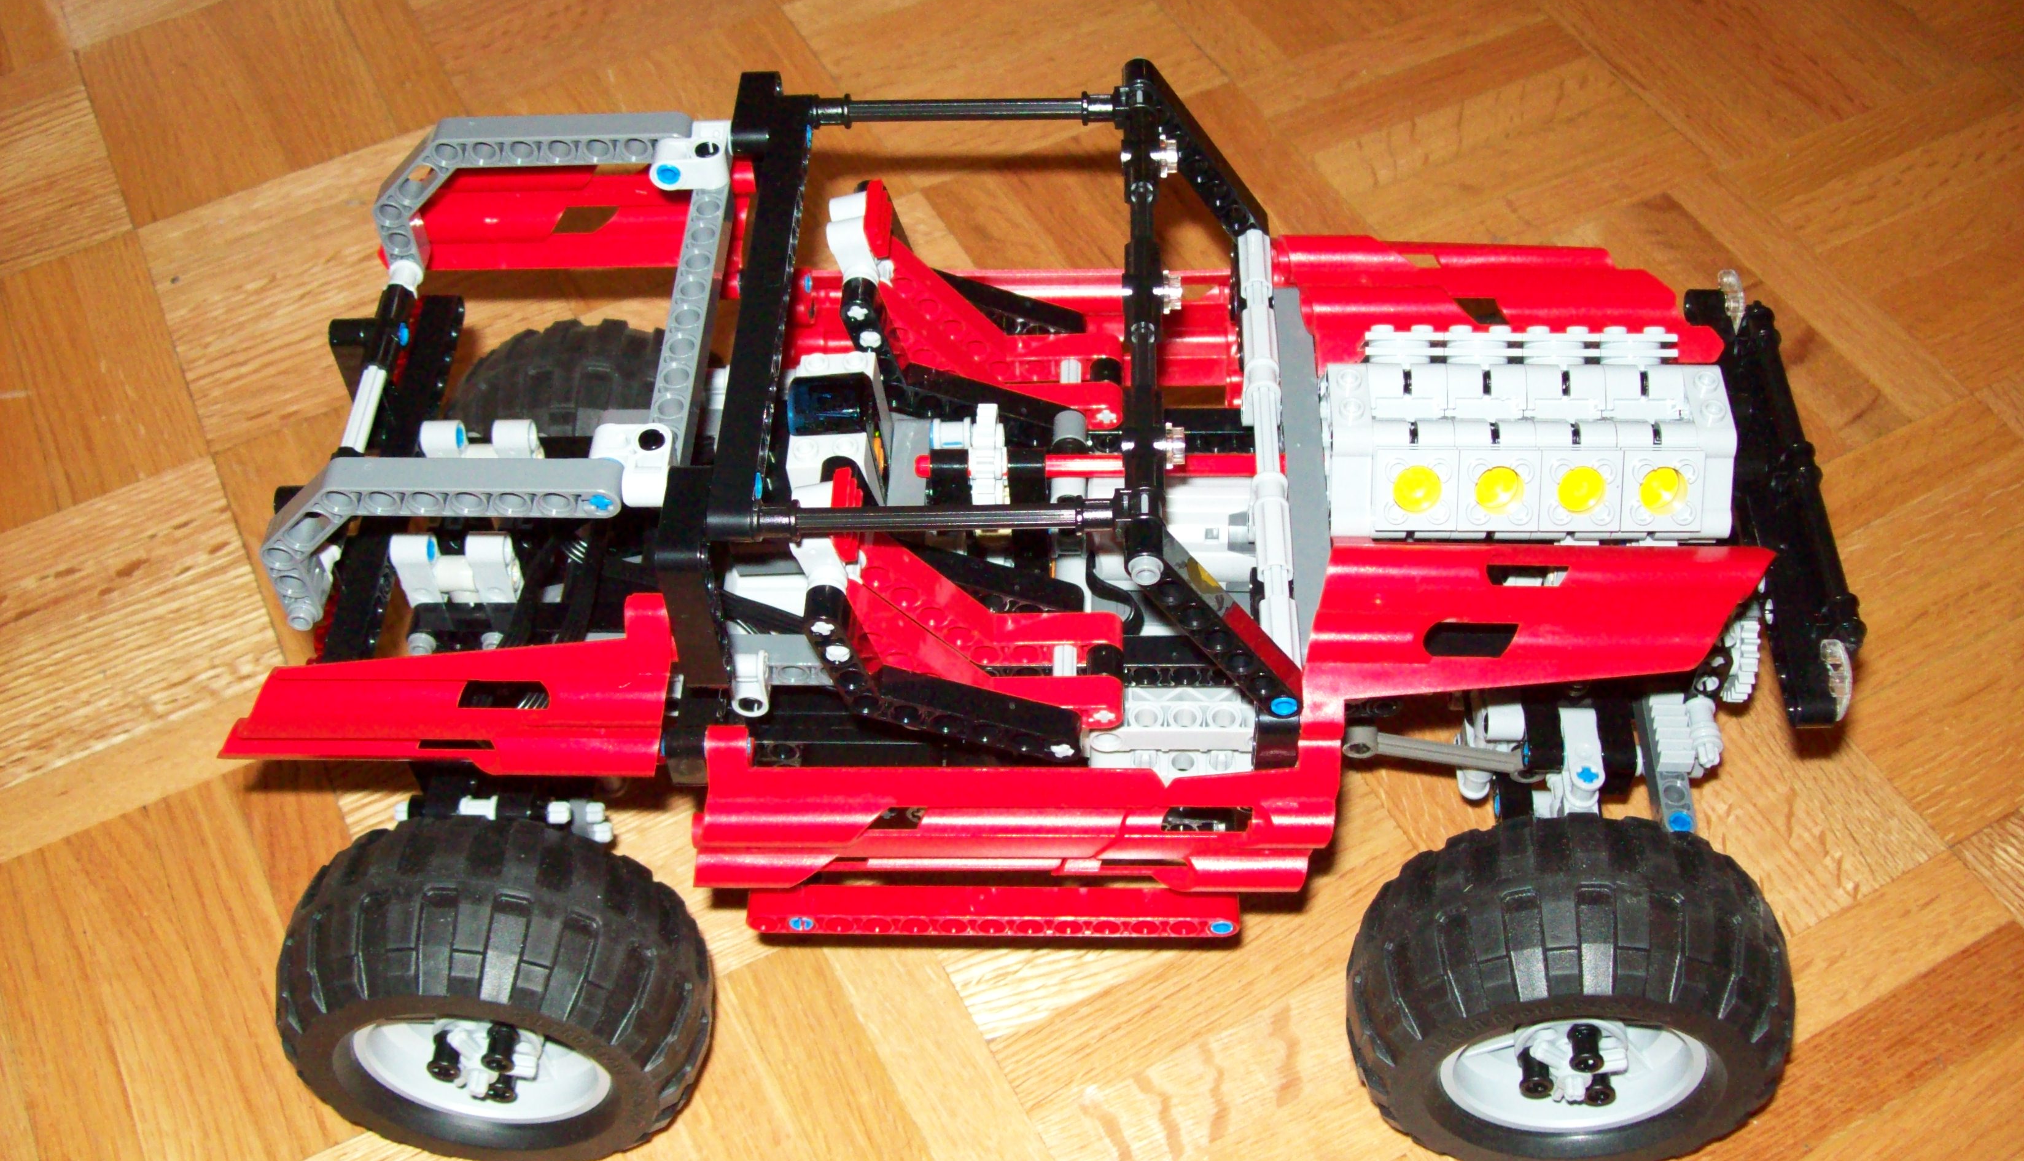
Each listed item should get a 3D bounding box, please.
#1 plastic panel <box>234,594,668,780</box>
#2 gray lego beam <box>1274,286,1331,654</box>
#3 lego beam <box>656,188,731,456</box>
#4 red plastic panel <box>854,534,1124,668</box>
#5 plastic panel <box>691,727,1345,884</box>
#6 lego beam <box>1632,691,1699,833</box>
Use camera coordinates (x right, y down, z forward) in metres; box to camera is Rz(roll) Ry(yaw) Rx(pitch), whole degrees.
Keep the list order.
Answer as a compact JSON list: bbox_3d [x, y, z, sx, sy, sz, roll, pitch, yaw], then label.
[{"bbox_3d":[-0.105,0.021,0.405,0.086,0.013,0.042,0,52,3],"label":"plastic panel"},{"bbox_3d":[0.061,-0.022,0.441,0.008,0.008,0.104,0,52,3],"label":"gray lego beam"},{"bbox_3d":[-0.063,-0.050,0.414,0.008,0.008,0.087,0,51,3],"label":"lego beam"},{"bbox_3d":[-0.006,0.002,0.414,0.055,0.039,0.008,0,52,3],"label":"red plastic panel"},{"bbox_3d":[-0.001,0.046,0.419,0.130,0.046,0.014,0,52,3],"label":"plastic panel"},{"bbox_3d":[0.155,0.034,0.506,0.008,0.008,0.071,0,51,3],"label":"lego beam"}]

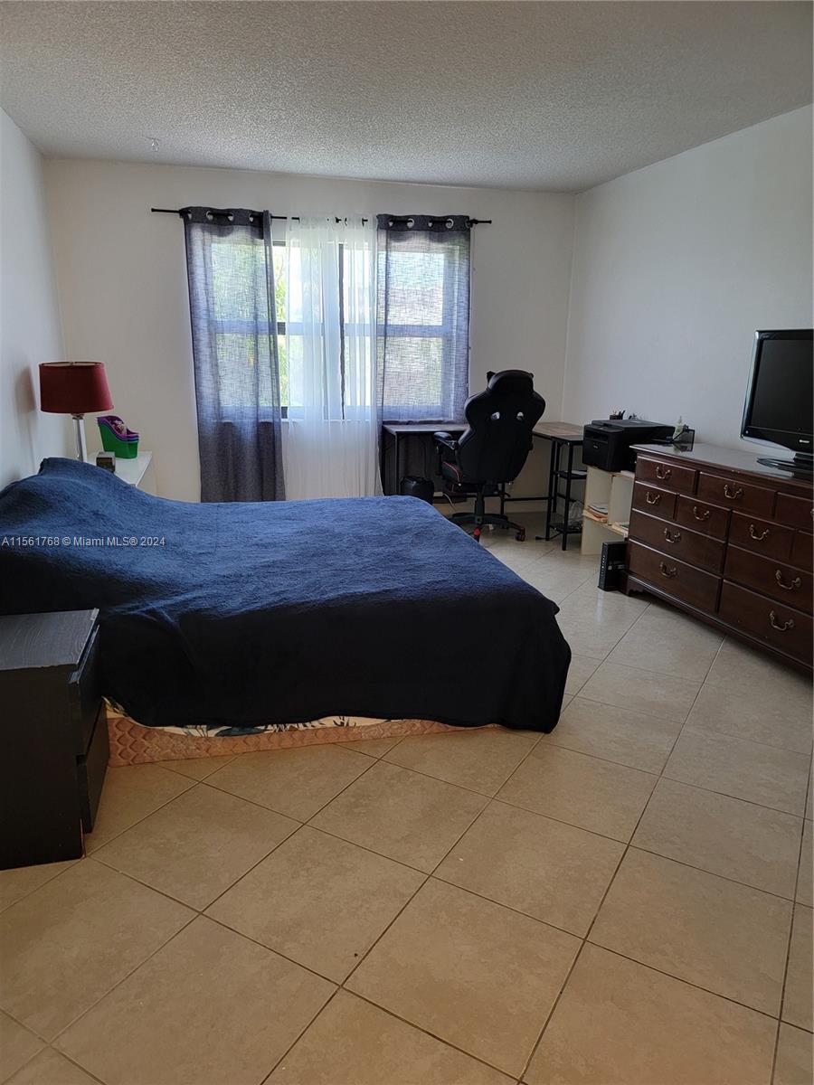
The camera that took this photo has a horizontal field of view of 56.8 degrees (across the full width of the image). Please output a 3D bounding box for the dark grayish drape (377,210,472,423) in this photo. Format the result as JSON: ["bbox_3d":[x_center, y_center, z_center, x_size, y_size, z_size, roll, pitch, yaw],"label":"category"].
[{"bbox_3d":[0.111,-1.296,5.628,0.700,2.080,0.110,-2,15,-12],"label":"dark grayish drape"}]

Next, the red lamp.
[{"bbox_3d":[-1.844,-0.714,4.207,0.390,0.570,0.390,-2,15,-14],"label":"red lamp"}]

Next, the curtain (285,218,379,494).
[{"bbox_3d":[-0.547,-1.240,5.506,0.720,2.090,0.090,-2,15,-12],"label":"curtain"}]

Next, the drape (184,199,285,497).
[{"bbox_3d":[-1.209,-1.218,5.353,0.620,2.090,0.110,-2,15,-12],"label":"drape"}]

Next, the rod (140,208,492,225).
[{"bbox_3d":[-0.531,-2.257,5.223,2.340,0.050,0.080,-3,15,-12],"label":"rod"}]

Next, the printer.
[{"bbox_3d":[1.395,-0.617,4.782,0.385,0.290,0.405,-2,15,-14],"label":"printer"}]

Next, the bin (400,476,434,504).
[{"bbox_3d":[0.079,-0.283,5.590,0.250,0.340,0.250,-2,15,-14],"label":"bin"}]

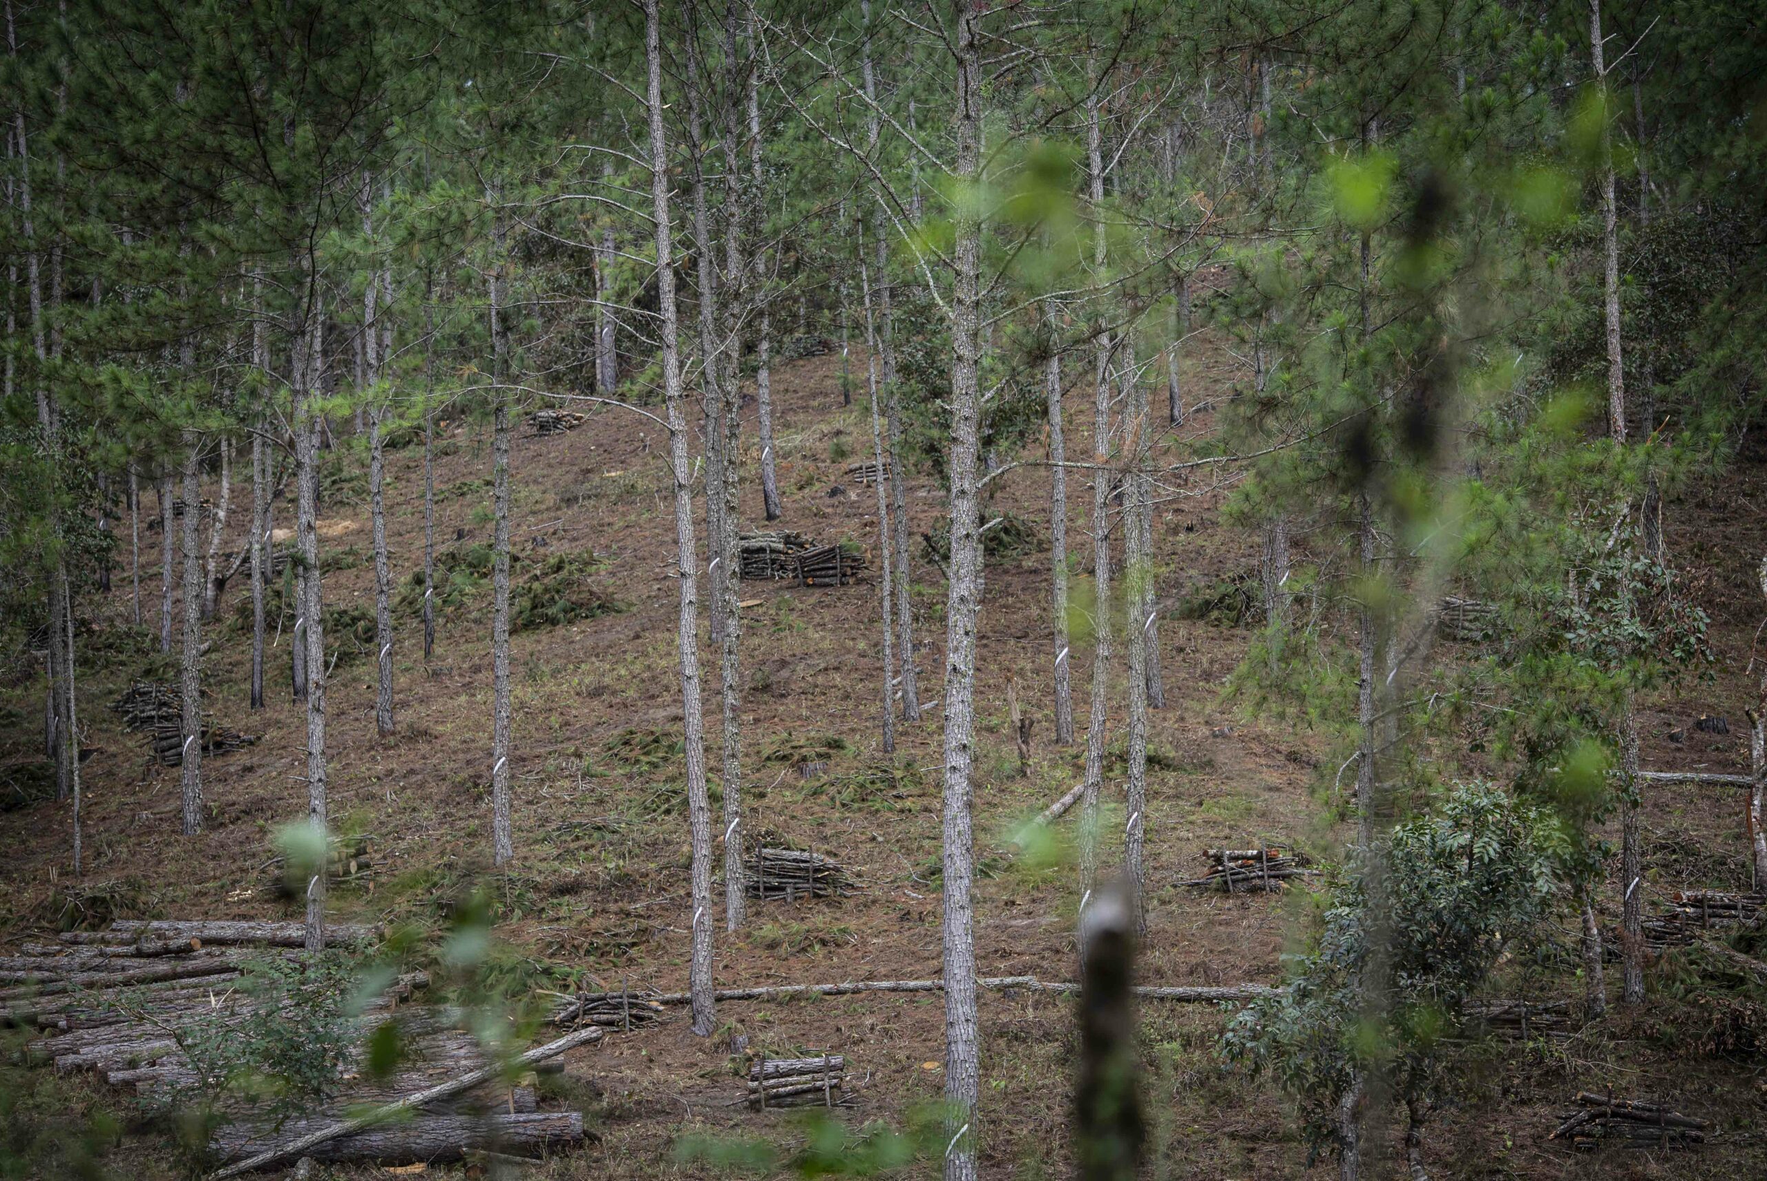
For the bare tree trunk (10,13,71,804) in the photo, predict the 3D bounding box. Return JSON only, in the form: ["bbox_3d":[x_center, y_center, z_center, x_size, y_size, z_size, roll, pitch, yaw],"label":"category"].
[{"bbox_3d":[-12.499,-2.721,87.000,0.250,11.680,0.230,-4,-3,0],"label":"bare tree trunk"}]

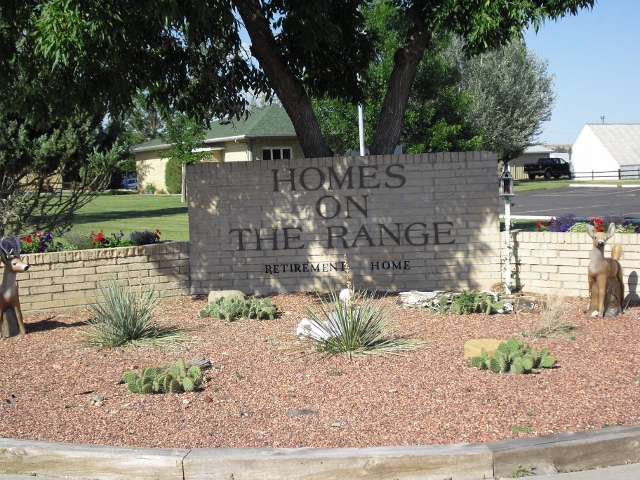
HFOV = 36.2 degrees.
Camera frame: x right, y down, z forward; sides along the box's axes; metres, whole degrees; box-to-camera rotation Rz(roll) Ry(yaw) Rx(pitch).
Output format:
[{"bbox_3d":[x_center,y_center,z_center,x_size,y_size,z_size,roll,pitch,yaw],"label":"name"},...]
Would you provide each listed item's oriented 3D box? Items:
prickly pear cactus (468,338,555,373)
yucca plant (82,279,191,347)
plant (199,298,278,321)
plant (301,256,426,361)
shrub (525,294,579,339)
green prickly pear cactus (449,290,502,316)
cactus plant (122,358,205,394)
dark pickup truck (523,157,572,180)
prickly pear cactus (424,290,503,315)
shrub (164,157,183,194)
[{"bbox_3d":[1.343,0.808,6.800,0.590,0.220,0.420,-2,4,0],"label":"prickly pear cactus"},{"bbox_3d":[-1.442,0.570,7.700,0.840,0.520,0.720,-2,4,0],"label":"yucca plant"},{"bbox_3d":[-0.700,0.589,8.420,0.690,0.210,0.450,-2,4,0],"label":"plant"},{"bbox_3d":[0.320,0.496,7.200,0.930,0.720,0.850,-2,4,0],"label":"plant"},{"bbox_3d":[1.800,0.595,7.620,0.420,0.330,0.380,-2,4,0],"label":"shrub"},{"bbox_3d":[1.336,0.537,8.420,0.440,0.210,0.360,-2,4,0],"label":"green prickly pear cactus"},{"bbox_3d":[-1.051,0.917,6.580,0.550,0.200,0.380,-2,4,0],"label":"cactus plant"},{"bbox_3d":[20.687,-6.304,87.000,5.800,1.920,2.000,-5,5,-43],"label":"dark pickup truck"},{"bbox_3d":[1.233,0.537,8.420,0.660,0.210,0.400,-2,4,0],"label":"prickly pear cactus"},{"bbox_3d":[-8.909,-3.949,60.000,1.250,2.350,1.300,-2,4,0],"label":"shrub"}]

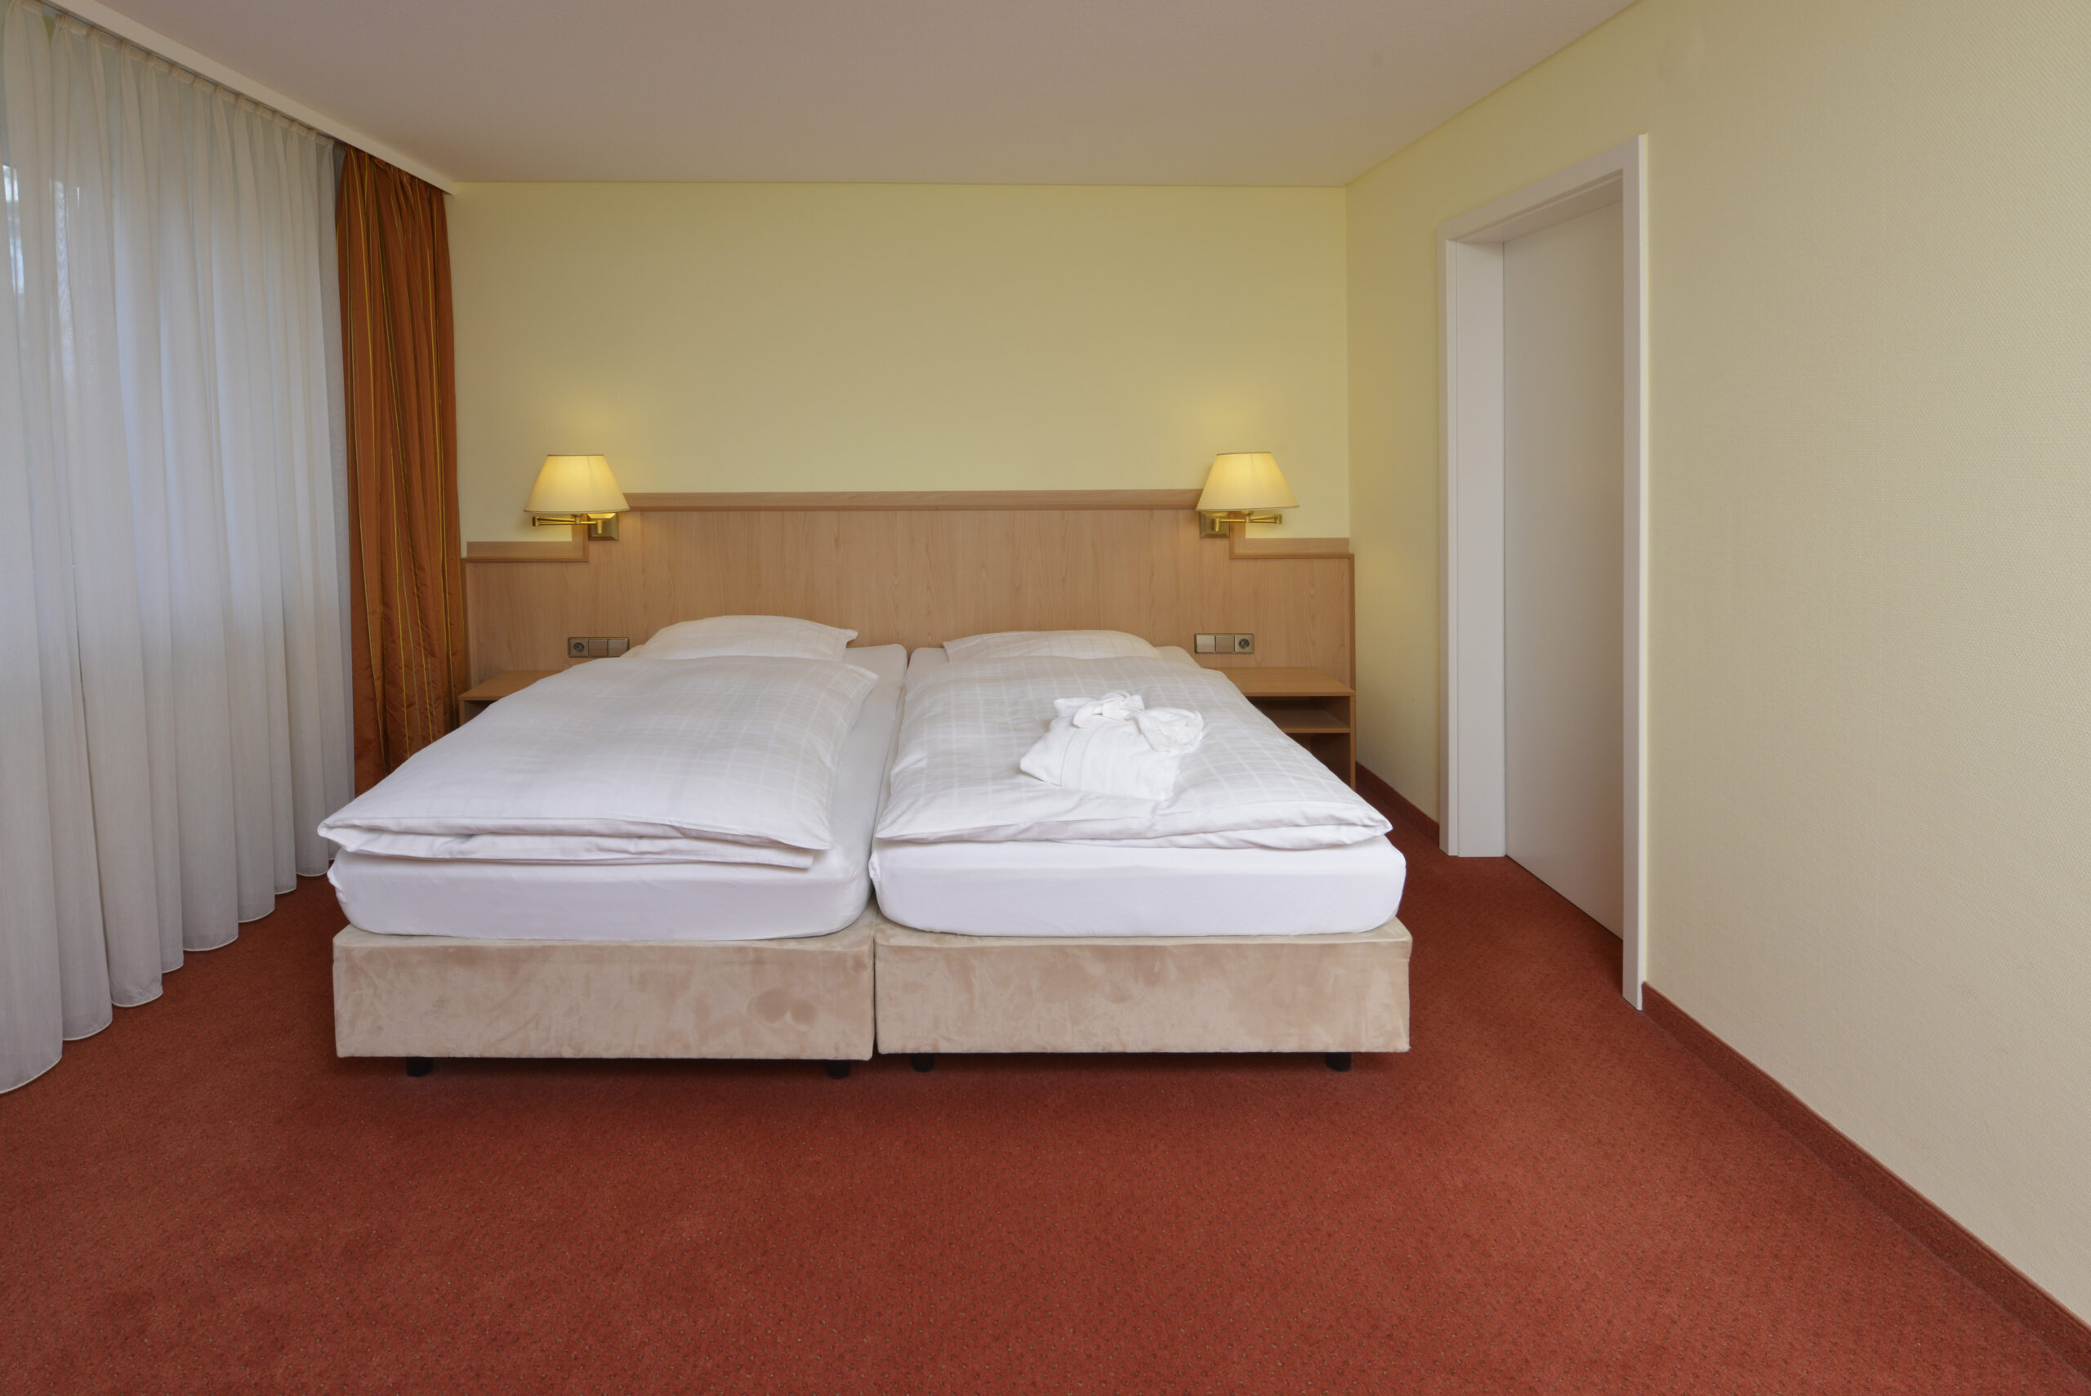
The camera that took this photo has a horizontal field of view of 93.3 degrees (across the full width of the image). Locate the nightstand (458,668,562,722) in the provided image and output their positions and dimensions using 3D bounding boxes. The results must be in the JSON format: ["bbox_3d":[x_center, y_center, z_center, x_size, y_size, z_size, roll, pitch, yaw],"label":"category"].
[{"bbox_3d":[-1.871,0.161,3.711,0.460,0.450,0.360,0,7,-3],"label":"nightstand"}]

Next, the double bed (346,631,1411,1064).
[{"bbox_3d":[-0.396,0.248,2.929,2.120,0.700,1.960,0,7,-3],"label":"double bed"}]

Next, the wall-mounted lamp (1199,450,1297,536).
[{"bbox_3d":[0.729,-0.736,3.649,0.370,0.310,0.420,0,7,-3],"label":"wall-mounted lamp"}]

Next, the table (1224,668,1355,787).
[{"bbox_3d":[0.845,0.161,3.711,0.480,0.450,0.360,0,7,-3],"label":"table"}]

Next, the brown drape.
[{"bbox_3d":[-2.309,-0.752,3.587,0.240,2.300,0.600,-1,7,-6],"label":"brown drape"}]

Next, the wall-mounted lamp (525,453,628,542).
[{"bbox_3d":[-1.711,-0.736,3.649,0.370,0.310,0.420,0,7,-3],"label":"wall-mounted lamp"}]

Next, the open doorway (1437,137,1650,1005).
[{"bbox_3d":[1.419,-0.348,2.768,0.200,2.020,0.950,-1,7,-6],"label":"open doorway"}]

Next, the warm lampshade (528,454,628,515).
[{"bbox_3d":[-1.708,-0.790,3.618,0.360,0.210,0.360,0,7,-3],"label":"warm lampshade"}]

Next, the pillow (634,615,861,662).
[{"bbox_3d":[-1.044,-0.186,3.413,0.800,0.180,0.600,0,7,-3],"label":"pillow"}]

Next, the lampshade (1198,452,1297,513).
[{"bbox_3d":[0.732,-0.795,3.618,0.360,0.210,0.360,0,7,-3],"label":"lampshade"}]

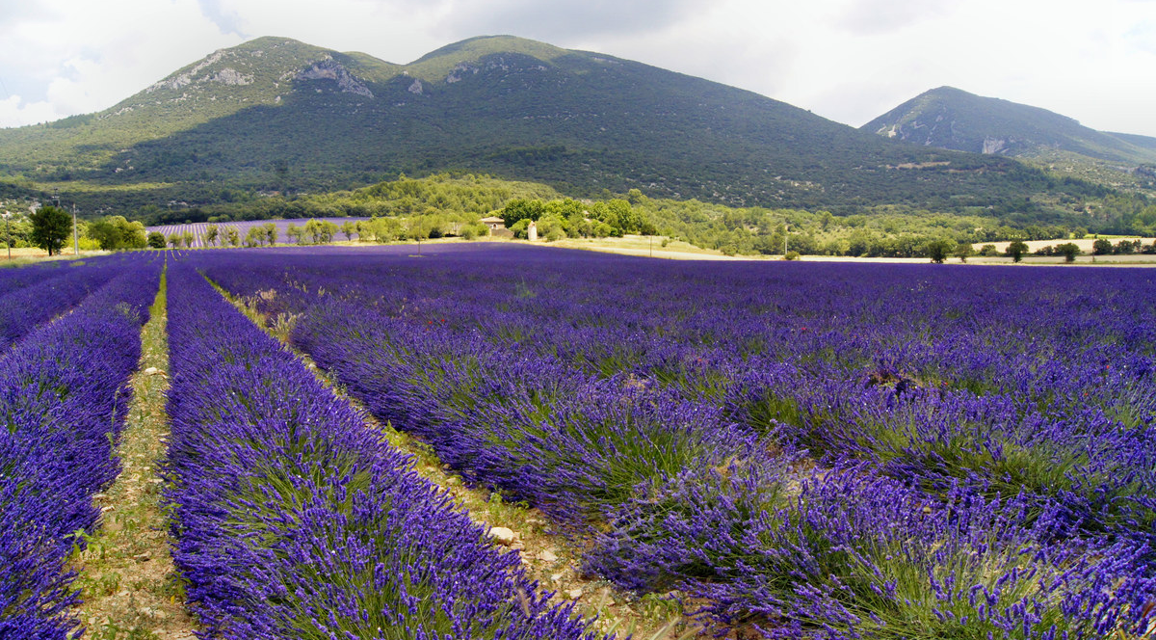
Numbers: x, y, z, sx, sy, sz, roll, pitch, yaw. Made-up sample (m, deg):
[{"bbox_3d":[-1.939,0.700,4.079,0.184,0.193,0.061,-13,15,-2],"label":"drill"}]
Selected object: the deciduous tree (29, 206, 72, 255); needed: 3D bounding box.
[{"bbox_3d":[-90.113,-15.175,148.000,6.500,8.600,6.400,0,5,0],"label":"deciduous tree"}]

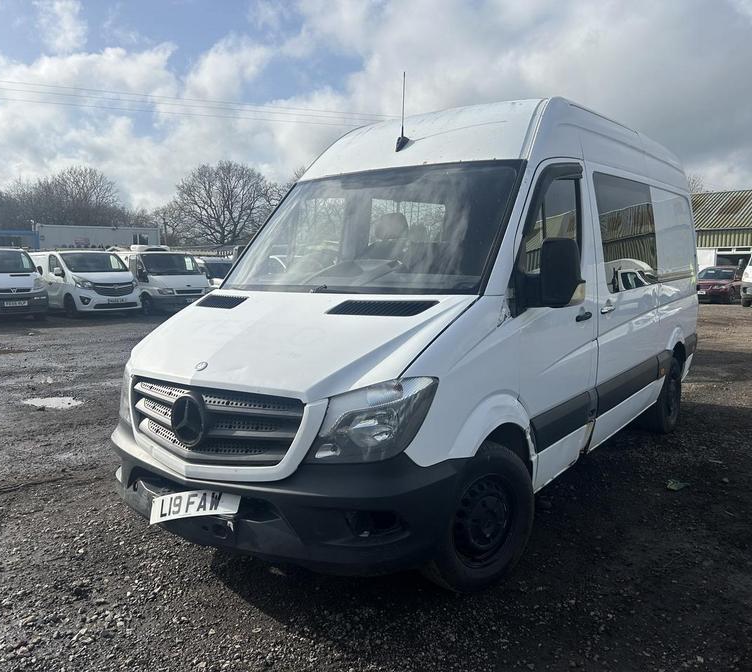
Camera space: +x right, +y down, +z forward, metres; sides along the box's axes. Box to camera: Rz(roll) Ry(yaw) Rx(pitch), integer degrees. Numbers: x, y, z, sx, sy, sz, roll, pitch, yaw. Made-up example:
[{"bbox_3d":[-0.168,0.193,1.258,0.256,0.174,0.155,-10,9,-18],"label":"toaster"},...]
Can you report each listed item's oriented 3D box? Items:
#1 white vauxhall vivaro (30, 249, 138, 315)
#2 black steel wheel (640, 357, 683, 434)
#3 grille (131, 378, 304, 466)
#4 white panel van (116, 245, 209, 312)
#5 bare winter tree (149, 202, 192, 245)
[{"bbox_3d":[-9.112,-1.689,20.656,4.999,1.980,2.000,6,9,44],"label":"white vauxhall vivaro"},{"bbox_3d":[2.618,0.519,6.169,0.235,0.700,0.700,4,8,36],"label":"black steel wheel"},{"bbox_3d":[-0.773,0.362,2.955,1.130,0.340,0.190,4,8,36],"label":"grille"},{"bbox_3d":[-7.164,-1.722,21.220,4.900,2.040,2.030,6,9,43],"label":"white panel van"},{"bbox_3d":[-15.672,-7.224,51.509,3.600,6.190,3.600,-2,7,-17],"label":"bare winter tree"}]

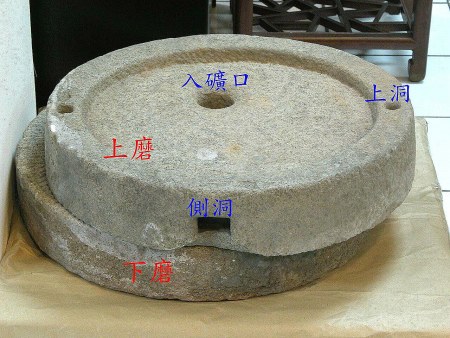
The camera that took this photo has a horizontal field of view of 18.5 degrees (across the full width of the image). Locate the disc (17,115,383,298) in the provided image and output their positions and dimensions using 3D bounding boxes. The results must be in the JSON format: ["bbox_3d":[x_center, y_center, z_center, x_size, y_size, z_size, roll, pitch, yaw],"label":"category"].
[{"bbox_3d":[-0.036,0.006,2.250,0.590,0.092,0.590,0,30,0],"label":"disc"}]

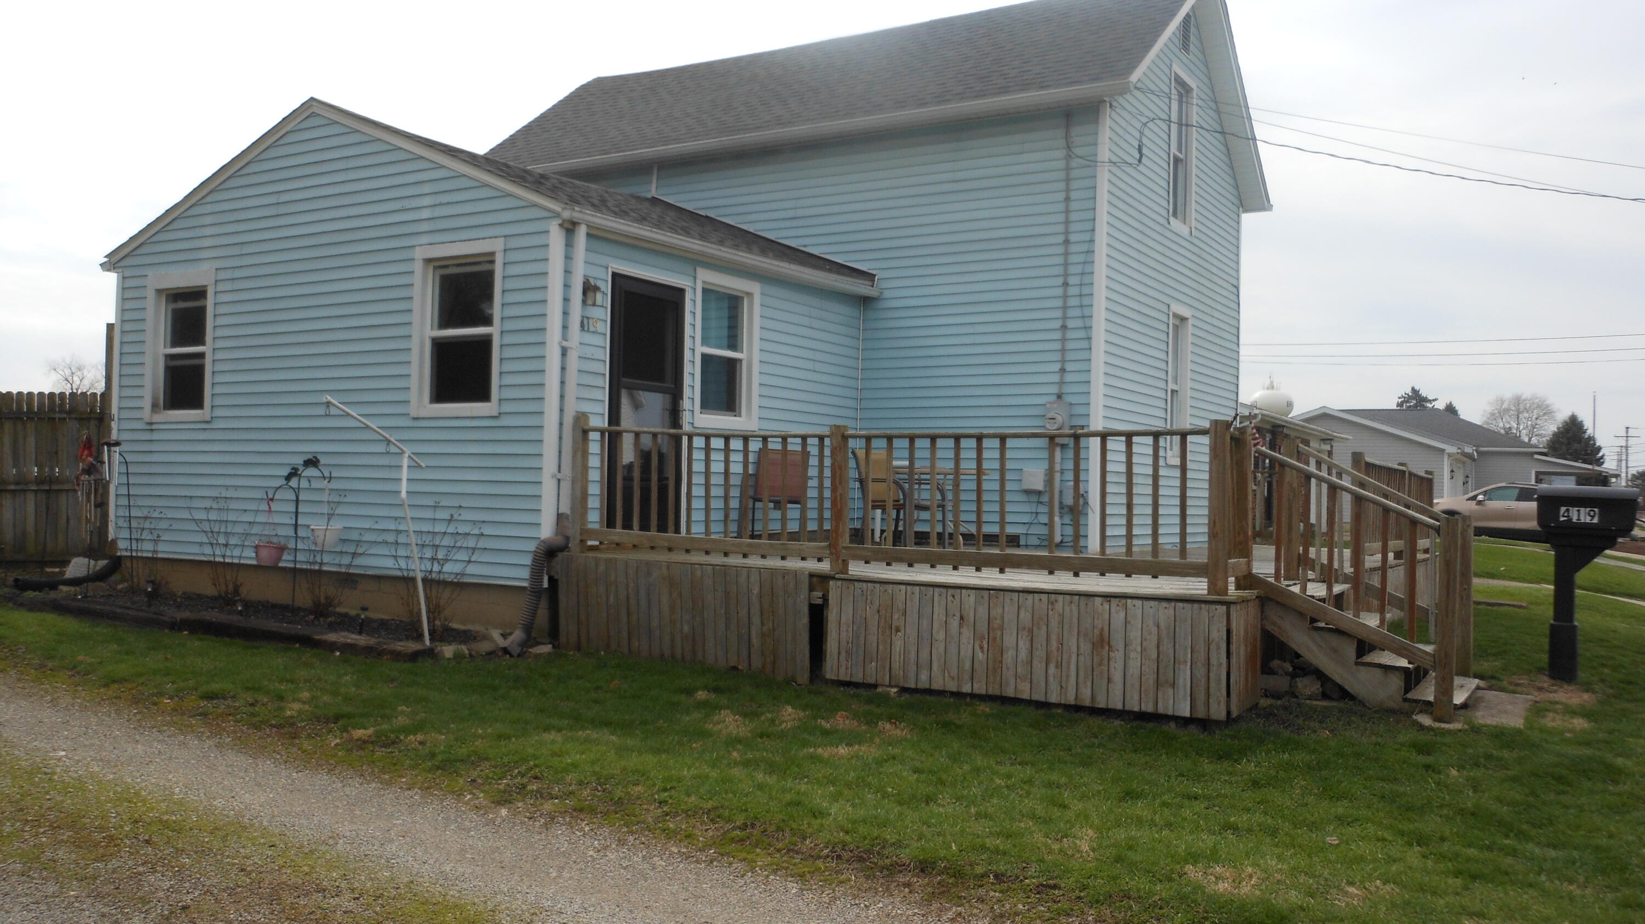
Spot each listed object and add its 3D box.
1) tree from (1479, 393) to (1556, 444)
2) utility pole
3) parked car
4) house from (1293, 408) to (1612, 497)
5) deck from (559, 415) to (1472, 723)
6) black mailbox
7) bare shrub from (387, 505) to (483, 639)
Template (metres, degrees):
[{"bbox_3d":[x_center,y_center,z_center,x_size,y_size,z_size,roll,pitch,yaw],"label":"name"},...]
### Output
[{"bbox_3d":[54.875,-0.633,104.988,5.205,9.788,5.205,1,-1,28],"label":"tree"},{"bbox_3d":[89.396,0.828,147.988,2.400,9.805,0.400,1,-1,31],"label":"utility pole"},{"bbox_3d":[20.274,1.477,39.200,4.800,1.670,1.900,1,-1,31],"label":"parked car"},{"bbox_3d":[23.358,0.093,51.320,12.500,4.600,17.000,1,-1,31],"label":"house"},{"bbox_3d":[2.489,0.636,11.364,6.217,1.653,7.435,1,-1,31],"label":"deck"},{"bbox_3d":[4.823,0.763,8.400,0.540,1.225,0.250,0,-1,38],"label":"black mailbox"},{"bbox_3d":[-2.884,0.805,9.871,0.680,0.951,0.646,1,-1,31],"label":"bare shrub"}]

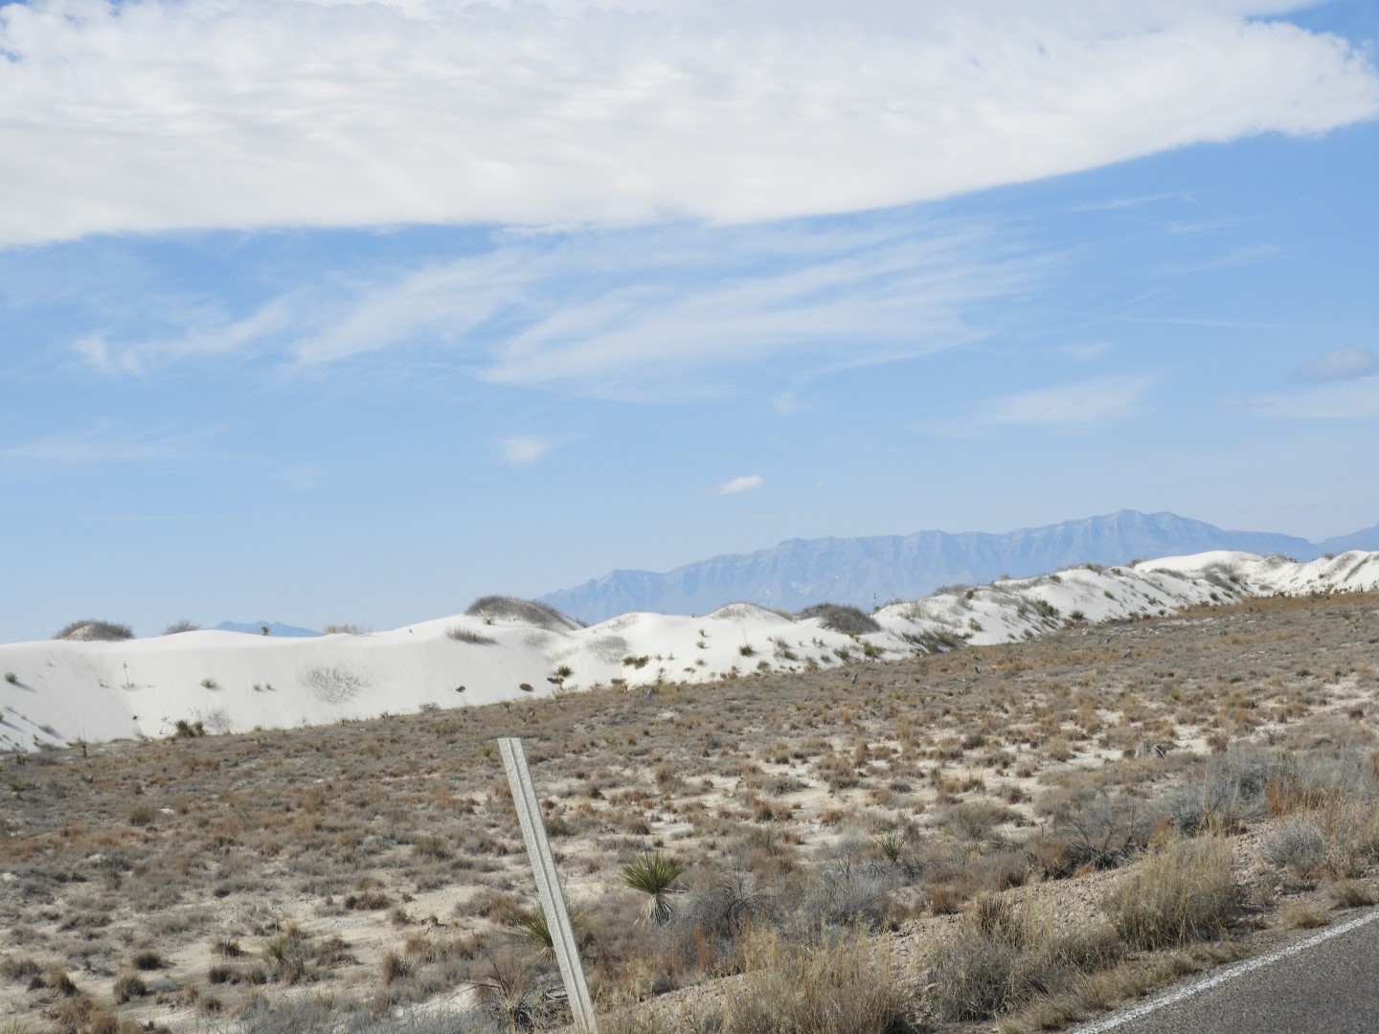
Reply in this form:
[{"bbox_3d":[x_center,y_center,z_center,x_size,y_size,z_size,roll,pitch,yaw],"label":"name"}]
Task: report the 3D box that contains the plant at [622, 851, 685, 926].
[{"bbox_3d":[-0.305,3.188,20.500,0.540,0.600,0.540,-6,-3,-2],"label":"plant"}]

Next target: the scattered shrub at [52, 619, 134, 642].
[{"bbox_3d":[-31.213,5.944,125.000,4.100,1.150,3.500,-5,-3,-14],"label":"scattered shrub"}]

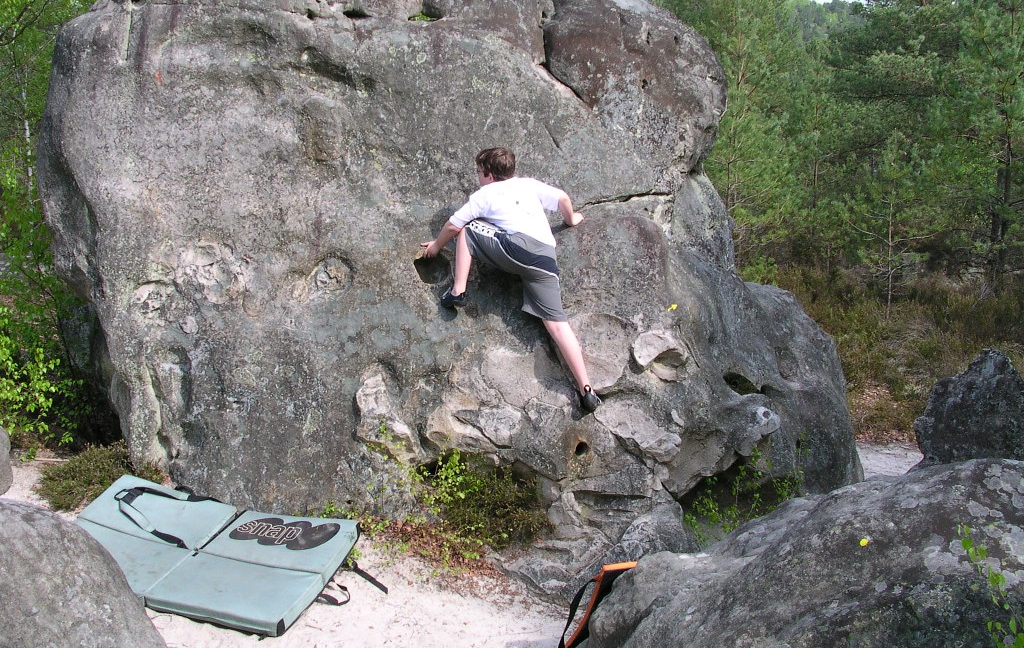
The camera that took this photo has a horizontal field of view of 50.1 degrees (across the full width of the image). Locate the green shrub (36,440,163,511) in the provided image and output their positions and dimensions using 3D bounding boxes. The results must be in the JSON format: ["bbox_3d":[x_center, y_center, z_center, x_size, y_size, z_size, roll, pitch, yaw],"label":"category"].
[{"bbox_3d":[-2.337,0.870,6.200,0.700,0.320,0.520,-3,10,-18],"label":"green shrub"}]

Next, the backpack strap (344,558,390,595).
[{"bbox_3d":[-0.698,1.211,5.250,0.060,0.050,0.340,-8,12,-38],"label":"backpack strap"}]

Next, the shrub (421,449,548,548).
[{"bbox_3d":[-0.141,0.903,5.600,0.630,0.450,0.450,0,10,0],"label":"shrub"}]

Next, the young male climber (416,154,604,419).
[{"bbox_3d":[-0.007,-0.210,5.400,0.900,1.270,0.620,-1,10,-6],"label":"young male climber"}]

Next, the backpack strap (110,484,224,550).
[{"bbox_3d":[-1.725,0.964,5.480,0.530,0.090,0.420,9,13,6],"label":"backpack strap"}]

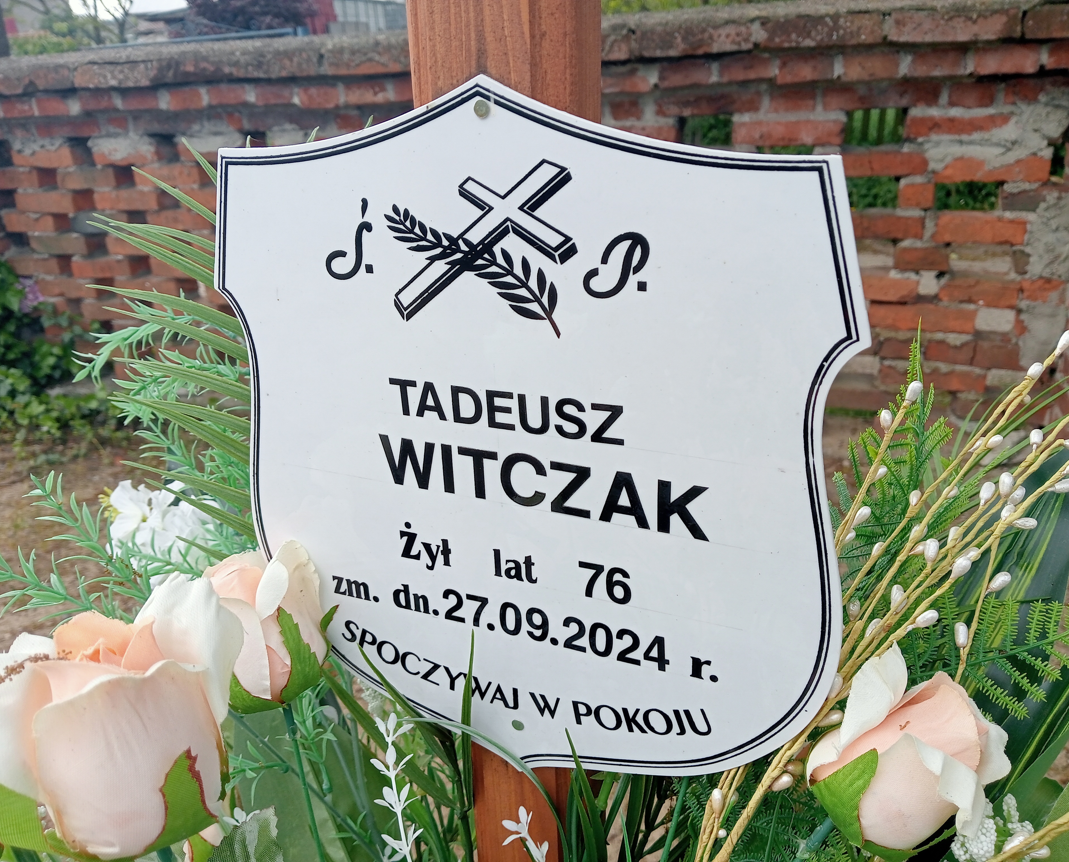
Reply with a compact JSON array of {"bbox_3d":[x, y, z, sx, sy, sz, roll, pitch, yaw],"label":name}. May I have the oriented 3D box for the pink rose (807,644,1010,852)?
[{"bbox_3d":[0.147,0.126,0.365,0.076,0.072,0.070,21,23,26],"label":"pink rose"}]

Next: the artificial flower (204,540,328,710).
[{"bbox_3d":[-0.115,0.084,0.400,0.056,0.069,0.054,-9,22,-18],"label":"artificial flower"}]

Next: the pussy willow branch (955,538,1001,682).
[{"bbox_3d":[0.192,0.077,0.400,0.018,0.066,0.016,19,14,27],"label":"pussy willow branch"}]

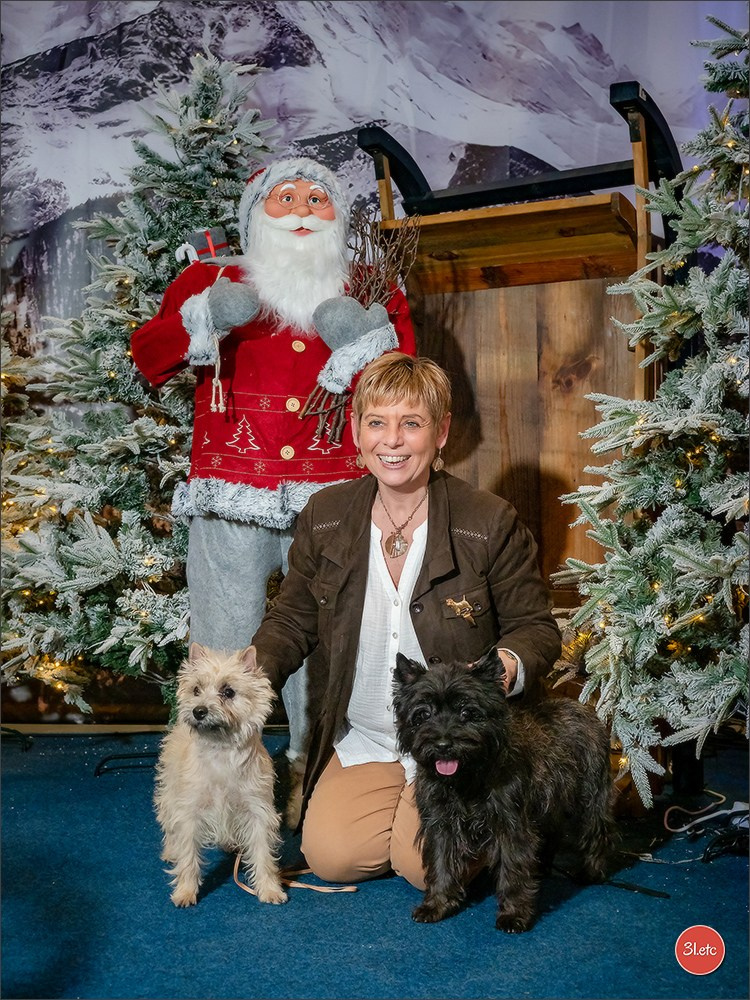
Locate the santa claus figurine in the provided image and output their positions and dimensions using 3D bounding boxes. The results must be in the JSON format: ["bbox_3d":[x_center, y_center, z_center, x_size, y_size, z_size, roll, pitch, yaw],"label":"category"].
[{"bbox_3d":[-0.193,-0.042,2.540,0.540,1.215,0.360,0,3,-5],"label":"santa claus figurine"}]

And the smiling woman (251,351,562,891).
[{"bbox_3d":[0.055,0.163,2.310,0.540,0.870,0.560,0,3,5],"label":"smiling woman"}]

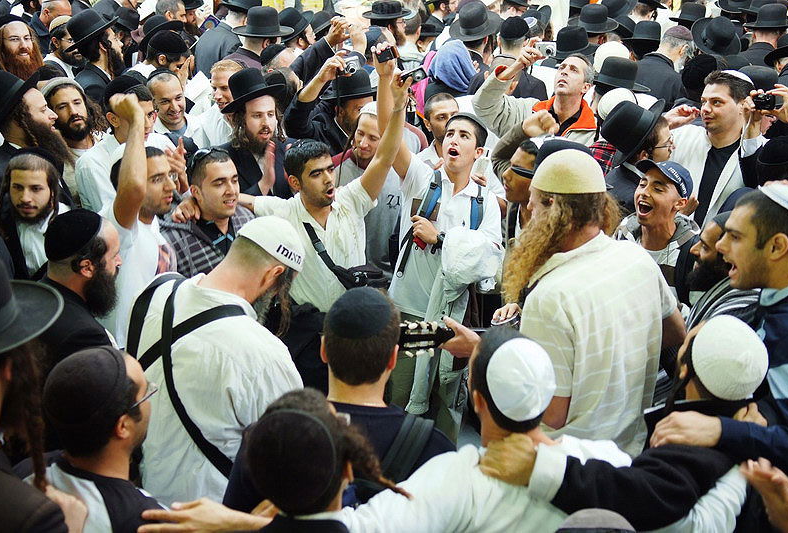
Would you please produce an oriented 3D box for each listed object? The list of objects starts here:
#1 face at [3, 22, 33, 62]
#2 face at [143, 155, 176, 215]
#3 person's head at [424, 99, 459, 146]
[{"bbox_3d":[-1.674,-0.998,4.650,0.145,0.185,0.125,-18,25,-33],"label":"face"},{"bbox_3d":[-0.781,-0.268,3.450,0.140,0.200,0.150,12,25,28],"label":"face"},{"bbox_3d":[0.207,-0.632,4.550,0.150,0.200,0.140,-10,24,-23],"label":"person's head"}]

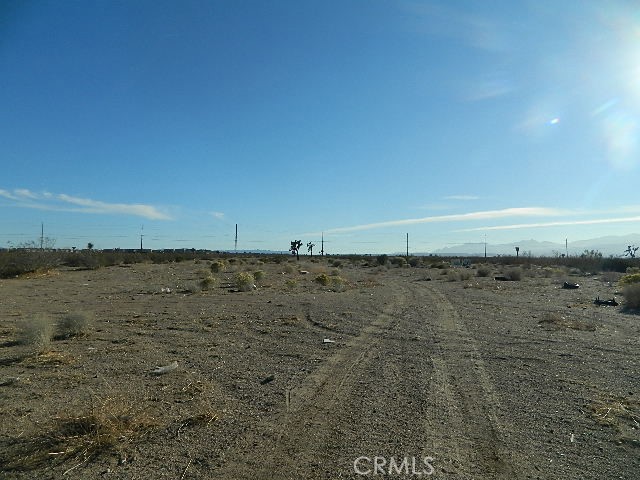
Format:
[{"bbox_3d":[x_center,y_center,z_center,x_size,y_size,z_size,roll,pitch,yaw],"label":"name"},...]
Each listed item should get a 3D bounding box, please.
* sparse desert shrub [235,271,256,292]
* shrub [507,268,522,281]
[{"bbox_3d":[-3.104,1.743,19.065,0.804,0.846,0.764,0,-2,0],"label":"sparse desert shrub"},{"bbox_3d":[12.235,2.207,29.149,1.009,0.757,0.959,0,-2,0],"label":"shrub"}]

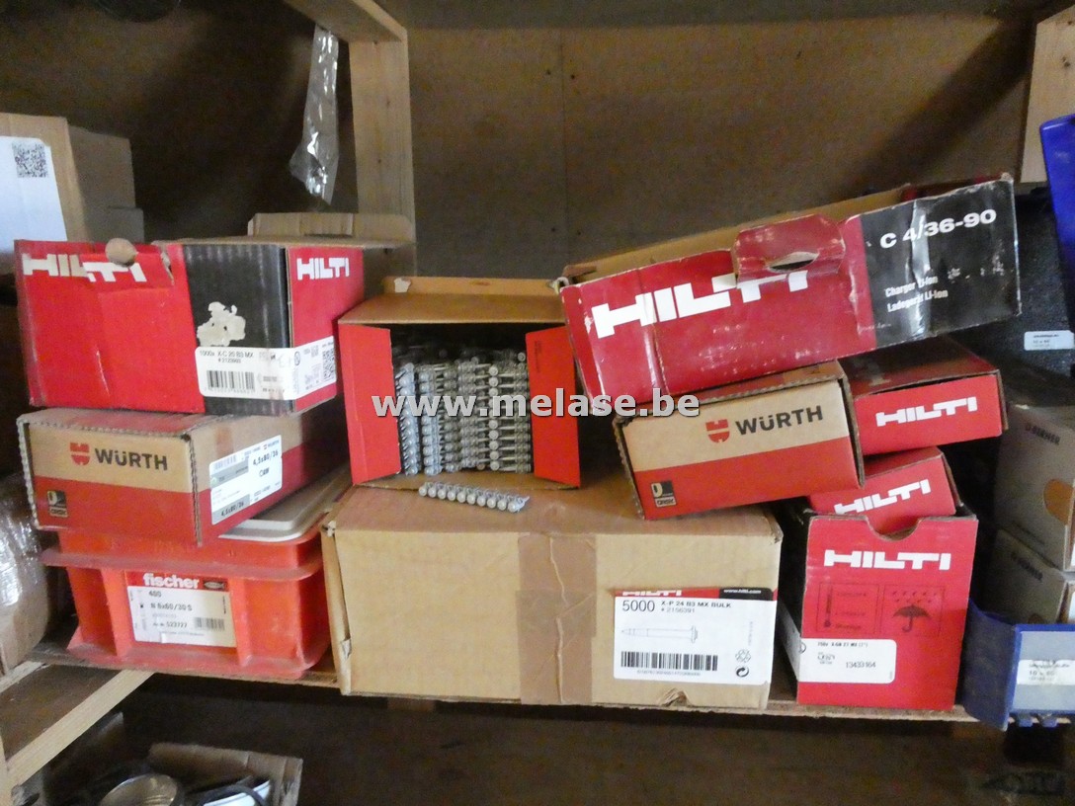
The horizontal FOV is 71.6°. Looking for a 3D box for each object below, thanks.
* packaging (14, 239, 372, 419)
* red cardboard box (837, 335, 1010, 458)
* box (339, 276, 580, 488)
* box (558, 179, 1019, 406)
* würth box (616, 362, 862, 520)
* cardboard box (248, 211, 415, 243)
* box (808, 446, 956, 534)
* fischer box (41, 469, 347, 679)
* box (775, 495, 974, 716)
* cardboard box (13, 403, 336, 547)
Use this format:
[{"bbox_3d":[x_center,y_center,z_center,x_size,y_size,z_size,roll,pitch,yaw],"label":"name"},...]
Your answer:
[{"bbox_3d":[-0.245,-0.063,0.562,0.189,0.109,0.142,2,14,7],"label":"packaging"},{"bbox_3d":[0.272,-0.011,0.551,0.087,0.043,0.118,-11,17,15],"label":"red cardboard box"},{"bbox_3d":[-0.051,-0.022,0.587,0.165,0.143,0.122,0,13,1],"label":"box"},{"bbox_3d":[0.165,-0.089,0.553,0.278,0.088,0.161,-12,14,6],"label":"box"},{"bbox_3d":[0.140,0.004,0.533,0.134,0.072,0.175,-12,14,16],"label":"würth box"},{"bbox_3d":[-0.207,-0.184,0.777,0.177,0.034,0.059,2,14,7],"label":"cardboard box"},{"bbox_3d":[0.222,0.052,0.539,0.088,0.043,0.118,-19,13,4],"label":"box"},{"bbox_3d":[-0.244,0.120,0.595,0.200,0.118,0.148,1,14,5],"label":"fischer box"},{"bbox_3d":[0.231,0.128,0.536,0.102,0.137,0.099,1,14,5],"label":"box"},{"bbox_3d":[-0.243,0.031,0.562,0.123,0.071,0.201,4,14,14],"label":"cardboard box"}]

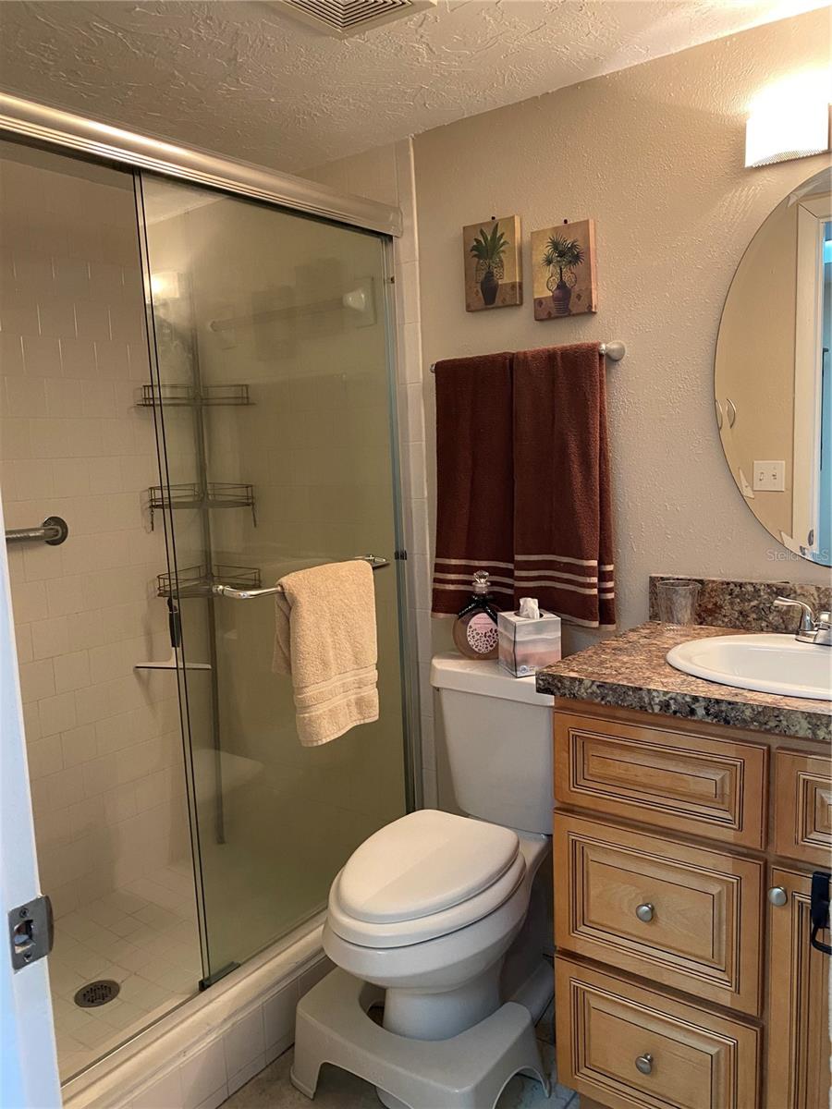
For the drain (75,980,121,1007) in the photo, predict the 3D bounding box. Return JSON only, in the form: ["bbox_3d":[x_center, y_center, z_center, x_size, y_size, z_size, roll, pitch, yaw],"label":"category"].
[{"bbox_3d":[-0.780,1.079,2.044,0.109,0.008,0.109,-3,7,0],"label":"drain"}]

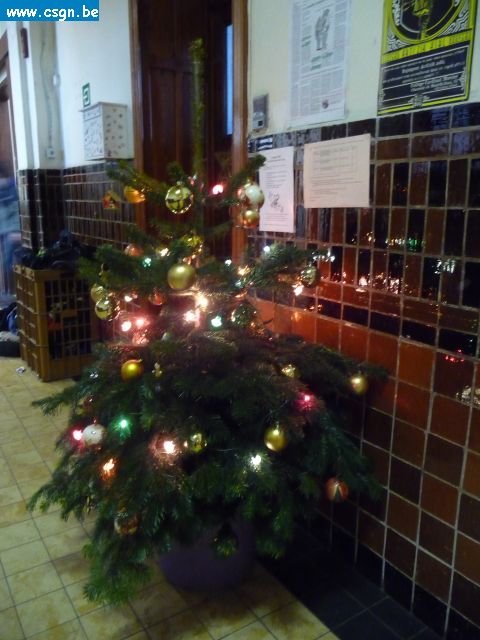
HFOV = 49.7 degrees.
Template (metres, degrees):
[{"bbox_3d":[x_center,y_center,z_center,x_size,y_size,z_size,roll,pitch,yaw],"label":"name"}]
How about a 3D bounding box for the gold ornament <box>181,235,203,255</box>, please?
[{"bbox_3d":[-0.136,-0.213,1.480,0.062,0.067,0.062,-1,14,-5],"label":"gold ornament"}]

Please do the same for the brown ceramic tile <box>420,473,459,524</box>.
[{"bbox_3d":[0.566,0.506,1.452,0.010,0.120,0.120,-8,15,-31],"label":"brown ceramic tile"}]

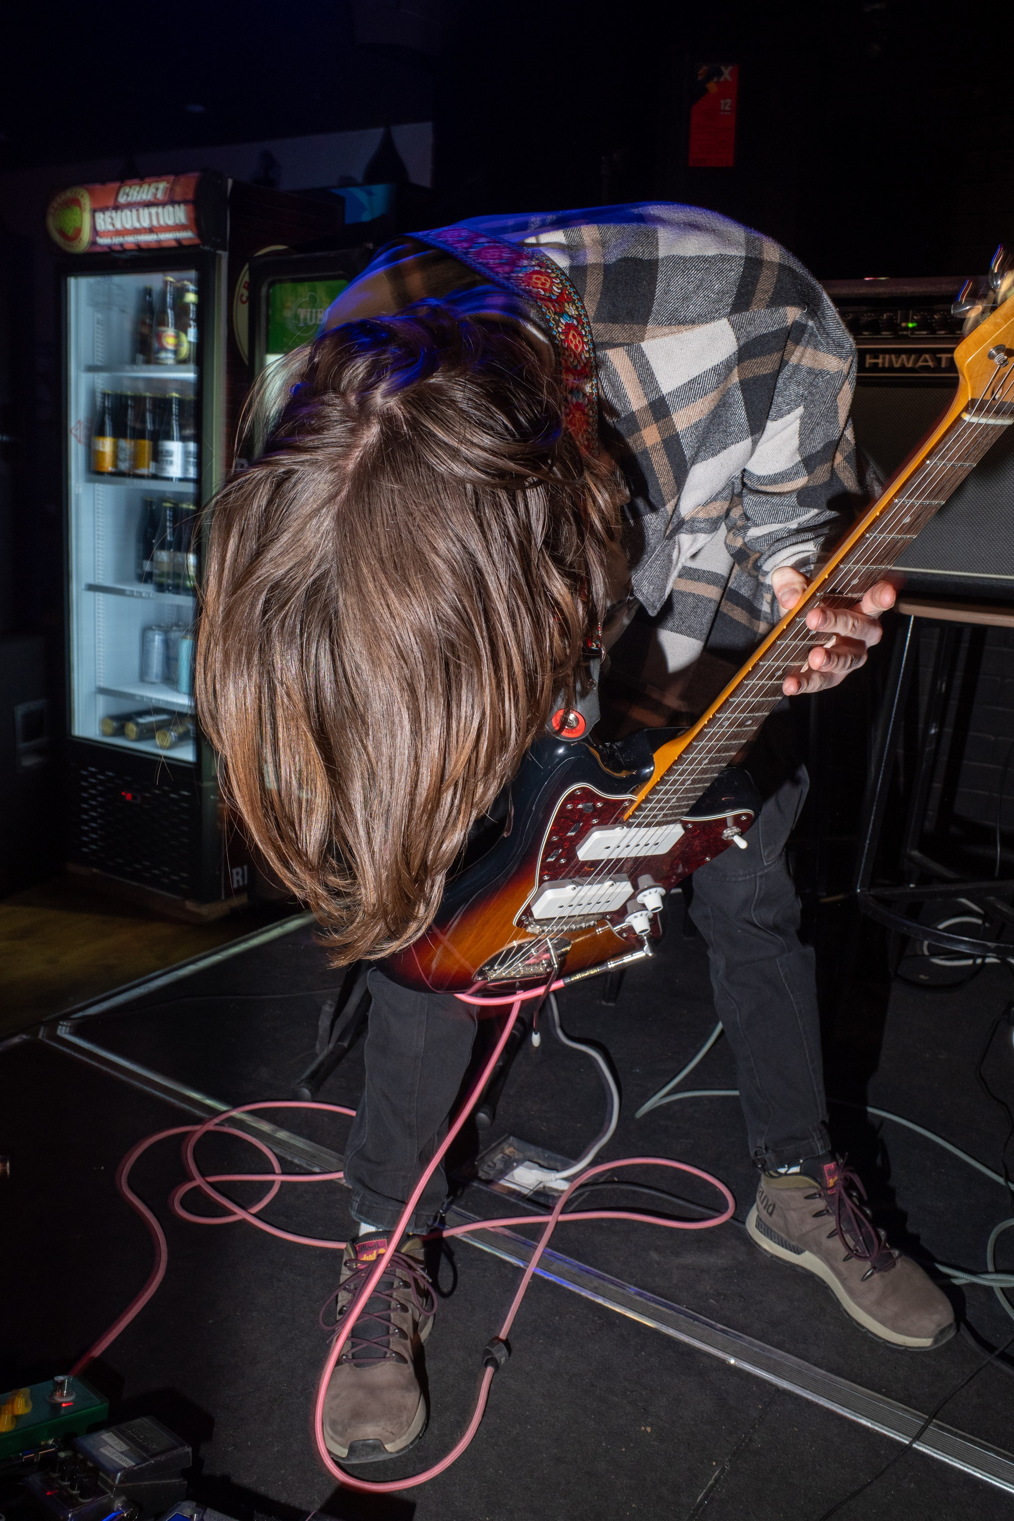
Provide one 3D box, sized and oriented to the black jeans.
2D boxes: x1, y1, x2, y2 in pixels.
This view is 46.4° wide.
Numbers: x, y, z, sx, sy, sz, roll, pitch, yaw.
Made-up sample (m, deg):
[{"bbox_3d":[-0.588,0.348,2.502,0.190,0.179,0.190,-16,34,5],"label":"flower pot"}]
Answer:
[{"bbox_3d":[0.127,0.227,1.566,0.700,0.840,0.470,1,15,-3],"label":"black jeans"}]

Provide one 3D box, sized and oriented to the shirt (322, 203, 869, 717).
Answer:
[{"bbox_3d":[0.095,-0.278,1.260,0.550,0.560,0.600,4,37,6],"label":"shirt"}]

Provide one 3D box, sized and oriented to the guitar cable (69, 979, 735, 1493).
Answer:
[{"bbox_3d":[-0.119,0.405,1.605,0.980,0.660,0.840,2,15,0],"label":"guitar cable"}]

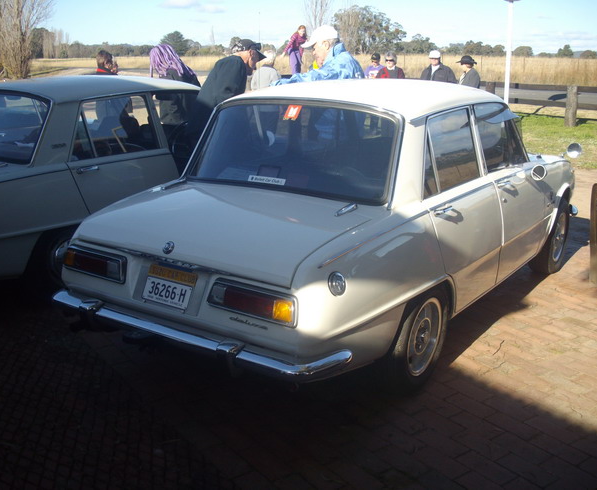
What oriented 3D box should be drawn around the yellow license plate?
[{"bbox_3d":[-0.488,0.121,2.708,0.250,0.050,0.010,10,-3,33],"label":"yellow license plate"}]

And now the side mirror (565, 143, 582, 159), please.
[{"bbox_3d":[2.007,-0.685,5.065,0.120,0.115,0.080,12,19,38],"label":"side mirror"}]

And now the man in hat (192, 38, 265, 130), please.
[{"bbox_3d":[-0.476,-0.608,4.957,0.620,1.640,0.520,-4,15,-17],"label":"man in hat"}]

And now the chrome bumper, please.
[{"bbox_3d":[-0.479,0.329,2.779,1.450,0.100,0.270,10,17,33],"label":"chrome bumper"}]

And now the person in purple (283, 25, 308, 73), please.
[{"bbox_3d":[-0.101,-4.825,17.677,0.500,1.400,0.500,10,17,32],"label":"person in purple"}]

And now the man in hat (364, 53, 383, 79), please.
[{"bbox_3d":[1.373,-2.612,12.608,0.480,1.650,0.320,2,15,6],"label":"man in hat"}]

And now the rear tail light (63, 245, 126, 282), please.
[{"bbox_3d":[-0.835,0.074,2.932,0.385,0.110,0.070,10,7,33],"label":"rear tail light"}]

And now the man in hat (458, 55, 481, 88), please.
[{"bbox_3d":[3.057,-2.505,12.408,0.340,1.650,0.480,-9,17,-32],"label":"man in hat"}]

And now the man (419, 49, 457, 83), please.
[{"bbox_3d":[2.329,-2.349,11.614,0.540,1.700,0.340,7,16,24],"label":"man"}]

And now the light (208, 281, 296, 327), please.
[{"bbox_3d":[-0.150,0.195,2.485,0.385,0.110,0.070,10,7,33],"label":"light"}]

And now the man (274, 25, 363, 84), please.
[{"bbox_3d":[0.202,-0.781,5.421,0.680,1.750,0.520,1,15,3],"label":"man"}]

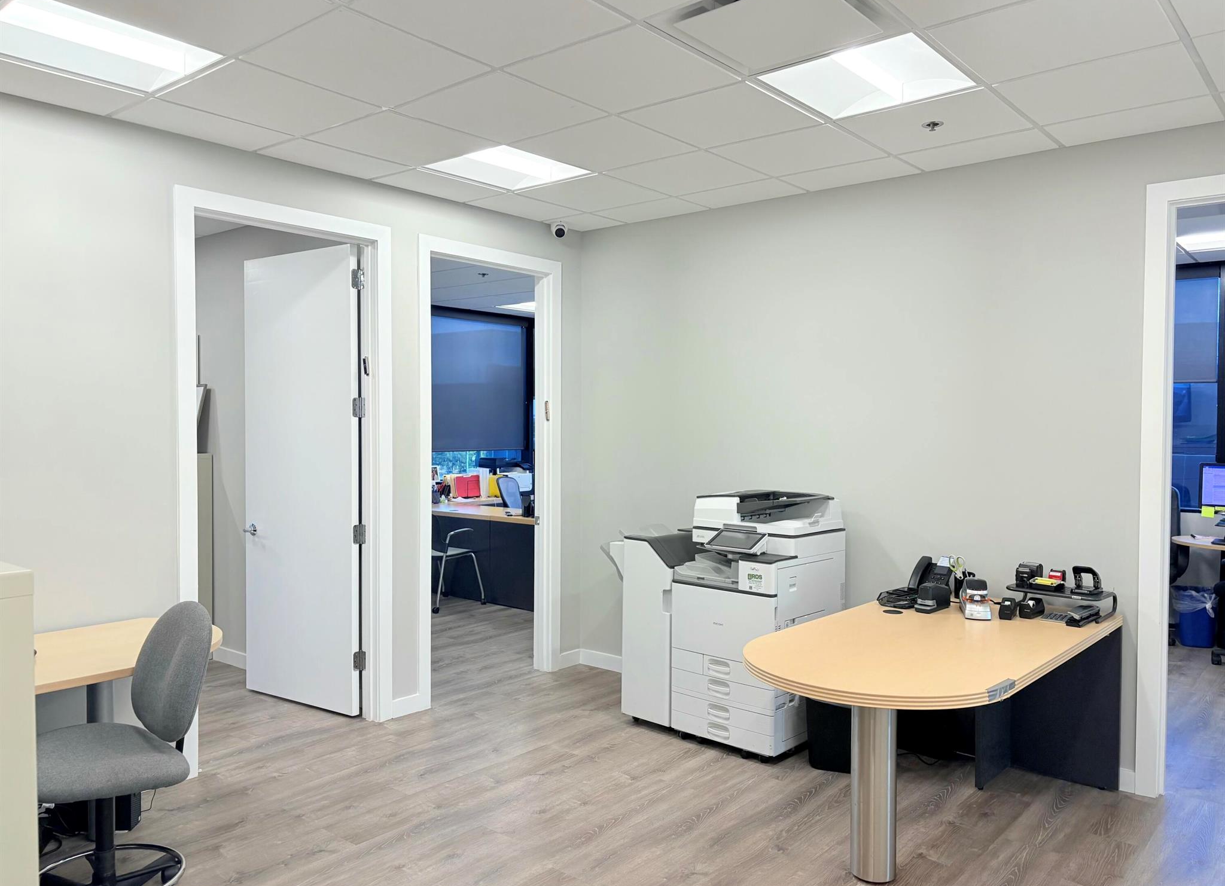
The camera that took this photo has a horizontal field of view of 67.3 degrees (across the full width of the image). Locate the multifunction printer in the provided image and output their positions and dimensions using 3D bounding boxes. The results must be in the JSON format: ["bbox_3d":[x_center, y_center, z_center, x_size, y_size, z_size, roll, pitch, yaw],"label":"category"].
[{"bbox_3d":[0.576,0.854,4.727,0.986,1.180,0.705,2,2,40],"label":"multifunction printer"}]

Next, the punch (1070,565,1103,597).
[{"bbox_3d":[1.980,0.573,3.840,0.095,0.103,0.120,2,2,40],"label":"punch"}]

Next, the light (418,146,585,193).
[{"bbox_3d":[-0.502,-1.333,4.399,0.590,0.080,0.590,2,2,40],"label":"light"}]

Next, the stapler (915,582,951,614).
[{"bbox_3d":[1.400,0.671,4.012,0.080,0.108,0.190,2,2,40],"label":"stapler"}]

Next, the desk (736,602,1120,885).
[{"bbox_3d":[1.203,1.107,3.536,0.990,0.743,1.770,2,2,40],"label":"desk"}]

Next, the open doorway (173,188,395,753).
[{"bbox_3d":[-1.539,0.172,4.365,0.170,2.540,1.107,2,2,40],"label":"open doorway"}]

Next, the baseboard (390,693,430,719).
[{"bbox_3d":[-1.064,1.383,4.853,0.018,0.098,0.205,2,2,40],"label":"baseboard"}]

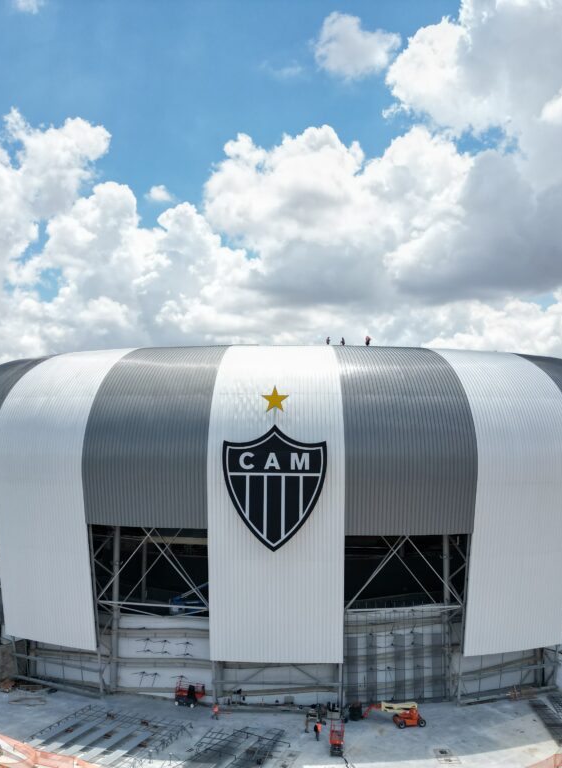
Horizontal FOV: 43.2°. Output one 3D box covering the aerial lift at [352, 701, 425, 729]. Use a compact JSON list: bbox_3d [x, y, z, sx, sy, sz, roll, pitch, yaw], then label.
[{"bbox_3d":[10.417,31.293,68.174,6.900,2.050,2.000,0,-4,9],"label":"aerial lift"}]

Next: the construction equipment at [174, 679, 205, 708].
[{"bbox_3d":[-9.063,31.364,71.870,3.100,2.350,1.150,-1,-4,22],"label":"construction equipment"}]

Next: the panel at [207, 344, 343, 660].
[{"bbox_3d":[-0.330,11.120,71.060,13.350,31.400,10.280,0,-4,3],"label":"panel"}]

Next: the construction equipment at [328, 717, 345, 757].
[{"bbox_3d":[4.879,30.730,61.784,1.170,2.300,2.350,0,-4,4],"label":"construction equipment"}]

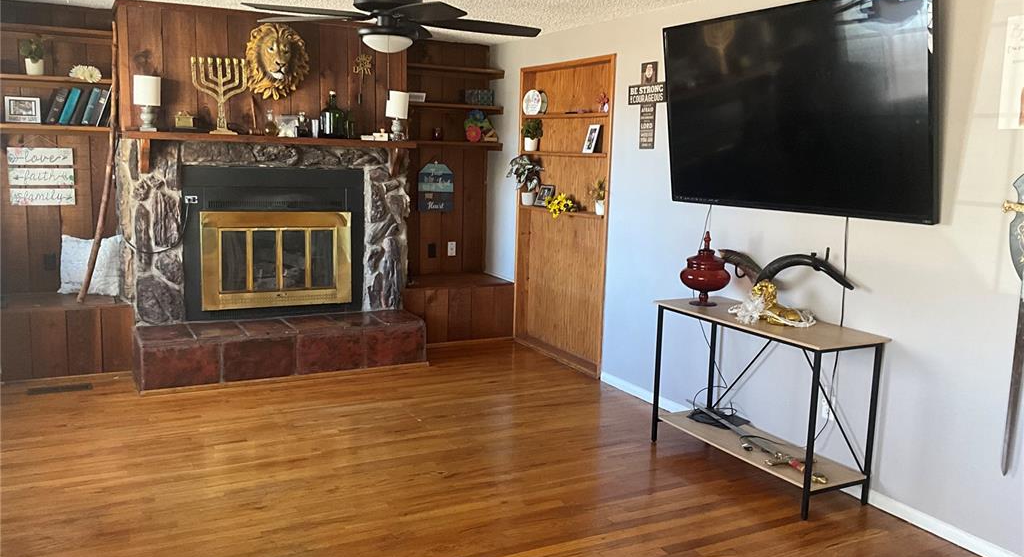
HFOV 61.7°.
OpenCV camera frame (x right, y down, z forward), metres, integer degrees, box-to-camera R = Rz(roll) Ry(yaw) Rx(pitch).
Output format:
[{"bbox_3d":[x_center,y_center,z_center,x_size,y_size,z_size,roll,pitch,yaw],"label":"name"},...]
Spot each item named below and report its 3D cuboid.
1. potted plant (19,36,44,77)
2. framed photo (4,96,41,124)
[{"bbox_3d":[-3.146,-1.455,5.617,0.146,0.246,0.139,-3,10,-27],"label":"potted plant"},{"bbox_3d":[-3.183,-1.096,5.586,0.202,0.168,0.040,-3,10,-27],"label":"framed photo"}]

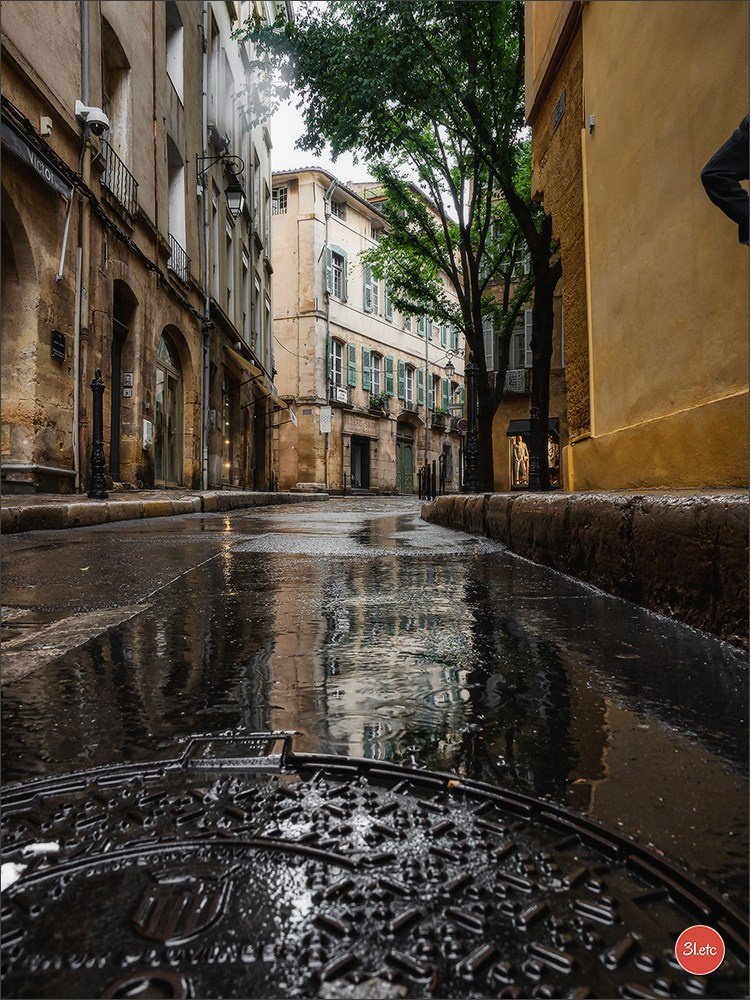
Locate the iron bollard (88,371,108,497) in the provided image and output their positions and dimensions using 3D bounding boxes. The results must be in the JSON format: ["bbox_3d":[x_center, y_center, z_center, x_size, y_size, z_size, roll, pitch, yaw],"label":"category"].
[{"bbox_3d":[-2.413,-0.580,6.050,0.172,1.135,0.172,0,0,0],"label":"iron bollard"}]

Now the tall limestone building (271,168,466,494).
[{"bbox_3d":[-0.450,-6.700,35.600,5.200,13.300,14.800,0,0,30],"label":"tall limestone building"}]

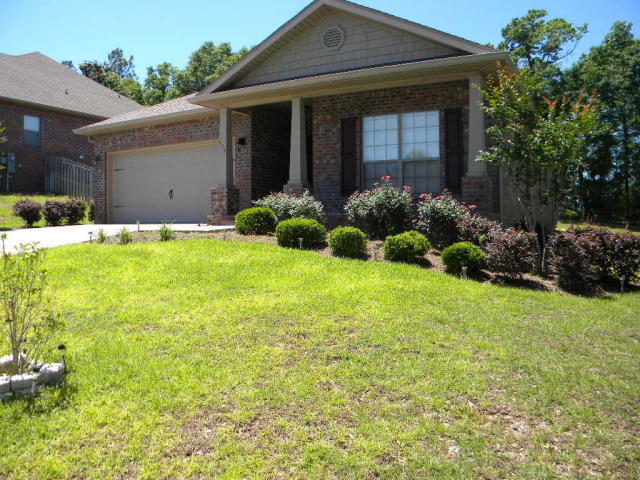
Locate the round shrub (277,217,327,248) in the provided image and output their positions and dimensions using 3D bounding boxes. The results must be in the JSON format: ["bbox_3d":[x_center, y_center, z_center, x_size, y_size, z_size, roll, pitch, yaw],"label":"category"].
[{"bbox_3d":[-0.303,-0.106,8.480,0.803,0.491,0.750,0,2,0],"label":"round shrub"}]

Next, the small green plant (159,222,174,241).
[{"bbox_3d":[-2.846,-0.158,9.600,0.310,0.340,0.300,0,2,0],"label":"small green plant"}]

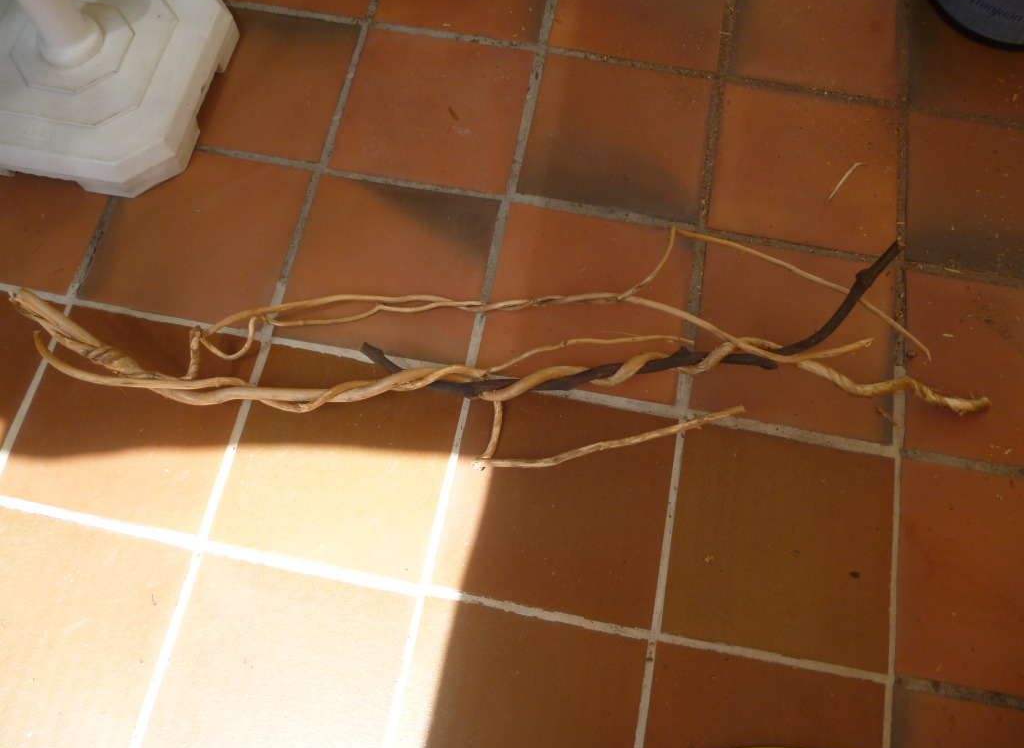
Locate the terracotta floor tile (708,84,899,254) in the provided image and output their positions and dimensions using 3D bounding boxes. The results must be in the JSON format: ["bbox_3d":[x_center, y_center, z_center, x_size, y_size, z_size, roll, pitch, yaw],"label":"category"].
[{"bbox_3d":[0.479,-0.338,1.353,0.289,0.012,0.286,10,69,3],"label":"terracotta floor tile"}]

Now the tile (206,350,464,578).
[{"bbox_3d":[-0.241,0.117,1.167,0.289,0.012,0.286,10,69,3],"label":"tile"}]

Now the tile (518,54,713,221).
[{"bbox_3d":[0.176,-0.393,1.372,0.289,0.012,0.286,10,69,3],"label":"tile"}]

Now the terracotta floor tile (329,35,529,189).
[{"bbox_3d":[-0.128,-0.444,1.389,0.289,0.012,0.286,10,69,3],"label":"terracotta floor tile"}]

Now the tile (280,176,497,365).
[{"bbox_3d":[-0.184,-0.164,1.279,0.289,0.012,0.286,10,69,3],"label":"tile"}]

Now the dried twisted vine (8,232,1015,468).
[{"bbox_3d":[-0.033,-0.035,1.183,1.370,0.080,0.345,-6,69,-3],"label":"dried twisted vine"}]

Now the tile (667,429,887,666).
[{"bbox_3d":[0.366,0.228,1.129,0.289,0.012,0.286,10,69,3],"label":"tile"}]

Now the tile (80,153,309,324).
[{"bbox_3d":[-0.488,-0.217,1.297,0.289,0.012,0.286,10,69,3],"label":"tile"}]

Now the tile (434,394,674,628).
[{"bbox_3d":[0.062,0.177,1.147,0.289,0.012,0.286,10,69,3],"label":"tile"}]

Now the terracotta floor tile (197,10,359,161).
[{"bbox_3d":[-0.430,-0.498,1.408,0.289,0.012,0.286,10,69,3],"label":"terracotta floor tile"}]

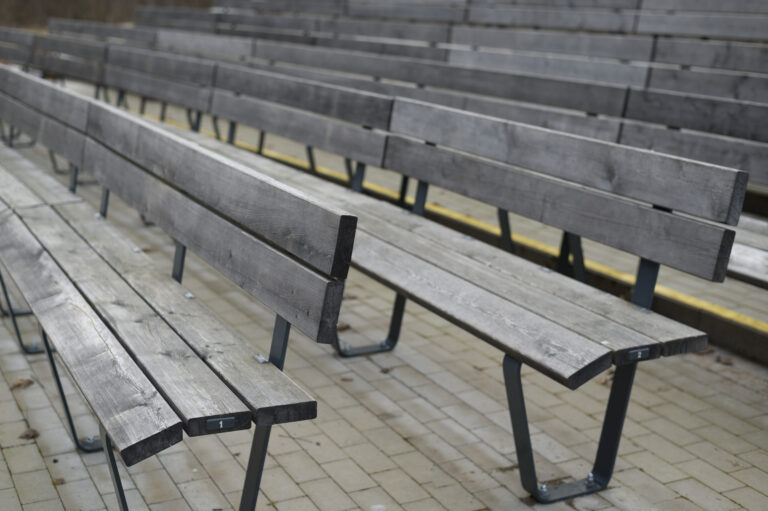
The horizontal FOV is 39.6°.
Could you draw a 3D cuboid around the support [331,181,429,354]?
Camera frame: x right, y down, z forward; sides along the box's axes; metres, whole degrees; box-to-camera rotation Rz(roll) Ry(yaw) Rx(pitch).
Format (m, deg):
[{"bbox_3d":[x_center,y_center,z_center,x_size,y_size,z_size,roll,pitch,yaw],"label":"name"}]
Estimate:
[{"bbox_3d":[-0.031,-0.063,3.921,0.491,0.864,0.075,-8,16,-26],"label":"support"}]

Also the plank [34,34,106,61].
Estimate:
[{"bbox_3d":[-2.429,-1.591,8.212,0.039,0.131,1.891,4,10,-34],"label":"plank"}]

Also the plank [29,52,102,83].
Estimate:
[{"bbox_3d":[-2.456,-1.450,8.231,0.039,0.131,1.891,5,9,-34],"label":"plank"}]

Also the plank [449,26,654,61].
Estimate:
[{"bbox_3d":[0.959,-1.286,6.462,0.039,0.131,1.882,5,10,-33],"label":"plank"}]

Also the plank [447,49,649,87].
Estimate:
[{"bbox_3d":[0.932,-1.145,6.481,0.039,0.131,1.882,5,10,-33],"label":"plank"}]

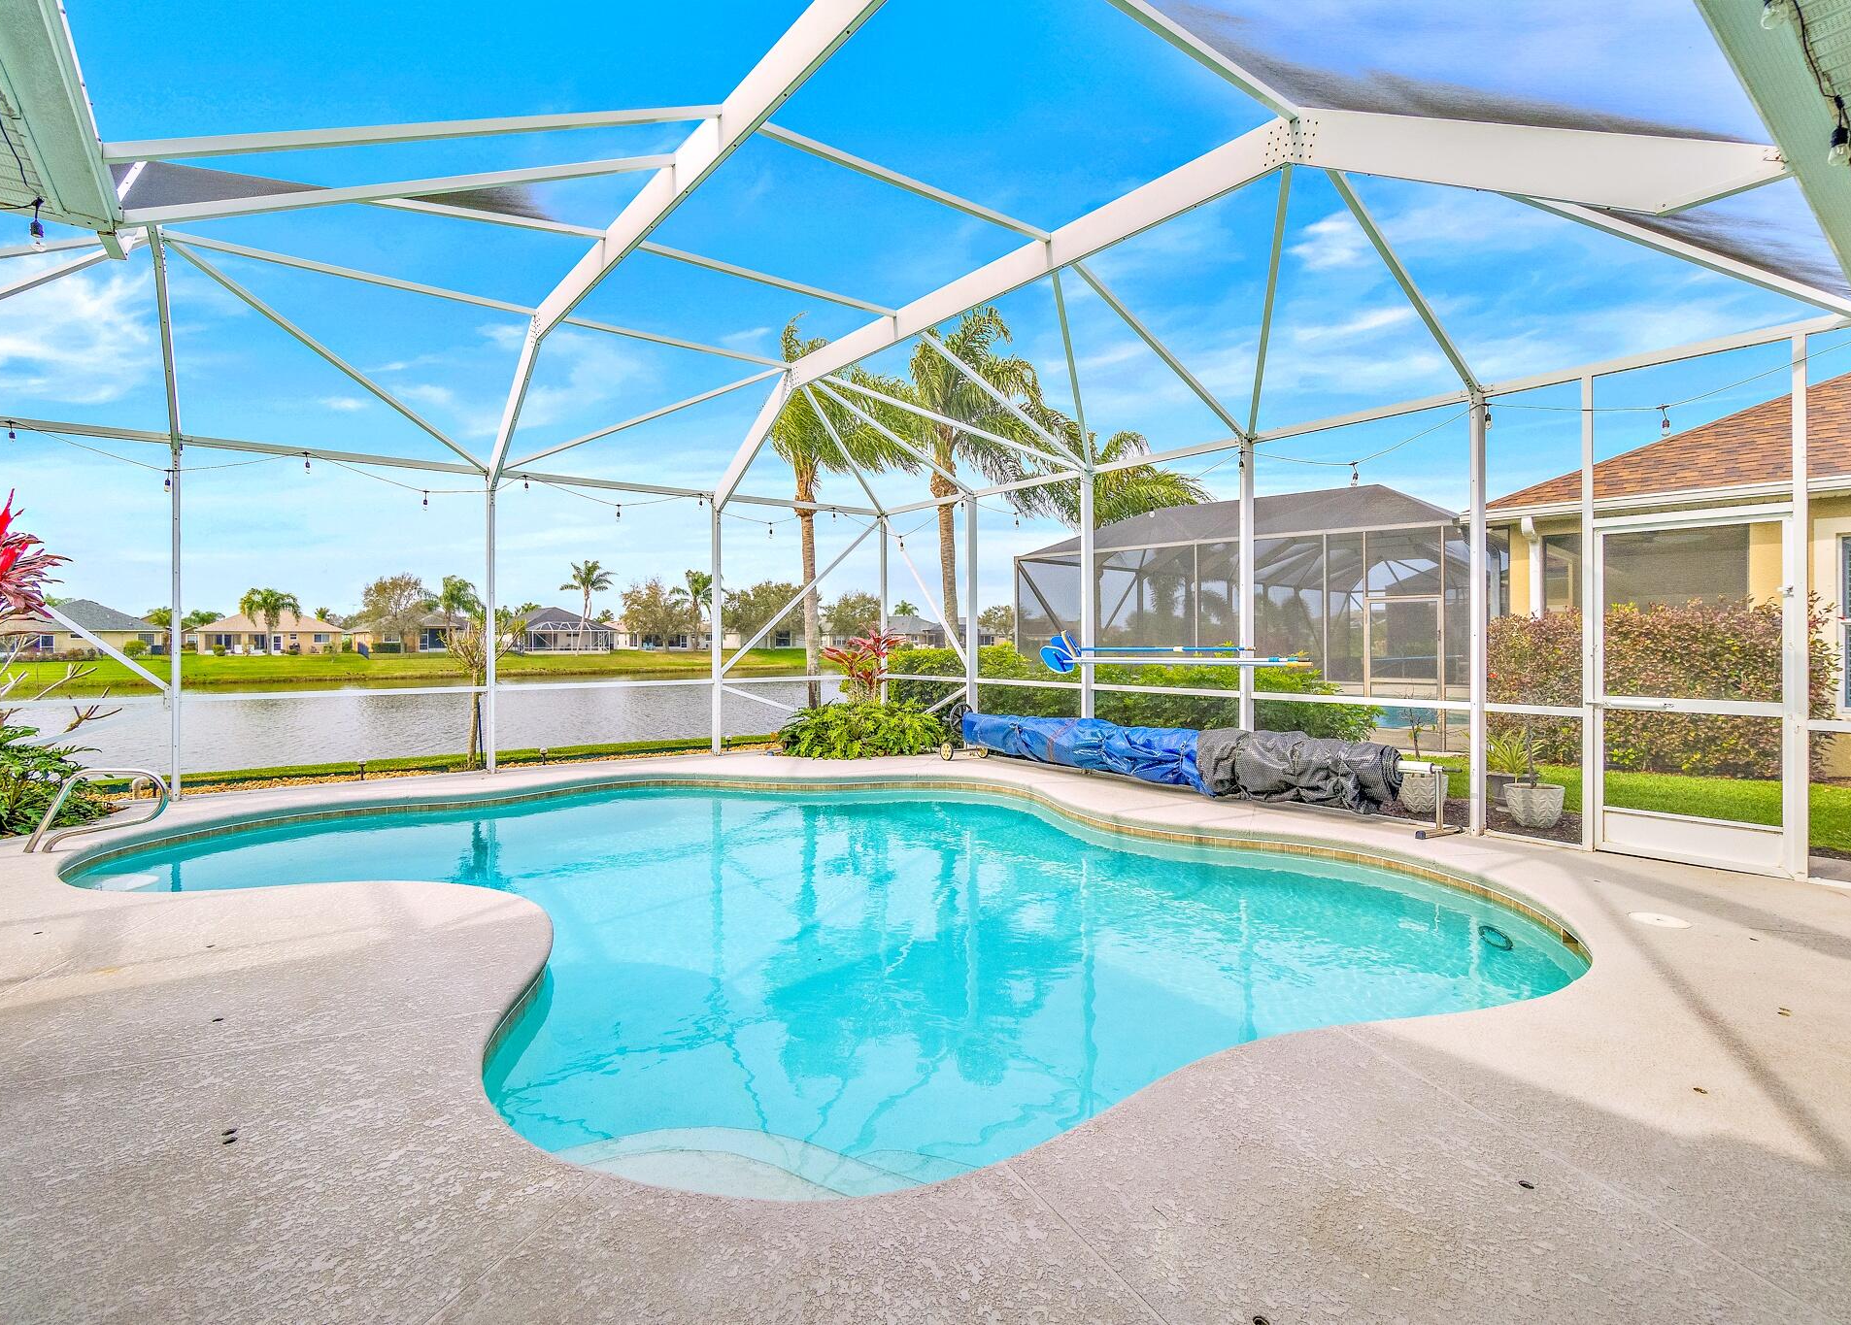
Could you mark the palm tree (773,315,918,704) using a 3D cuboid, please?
[{"bbox_3d":[-1.439,-2.543,15.144,2.800,7.750,2.900,0,1,0],"label":"palm tree"}]

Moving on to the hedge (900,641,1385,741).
[{"bbox_3d":[1.746,0.519,9.828,1.100,1.380,6.485,-1,2,-40],"label":"hedge"}]

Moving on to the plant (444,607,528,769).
[{"bbox_3d":[-4.873,0.313,9.210,0.860,1.820,0.840,0,1,0],"label":"plant"}]

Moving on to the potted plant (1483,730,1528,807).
[{"bbox_3d":[4.994,0.891,7.173,0.530,0.720,0.520,0,1,0],"label":"potted plant"}]

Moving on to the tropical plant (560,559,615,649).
[{"bbox_3d":[-38.191,-6.150,92.881,5.700,10.900,5.600,0,1,0],"label":"tropical plant"}]

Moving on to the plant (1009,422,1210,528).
[{"bbox_3d":[3.966,-1.959,17.959,4.300,6.450,4.000,0,1,0],"label":"plant"}]

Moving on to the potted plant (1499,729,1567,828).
[{"bbox_3d":[4.613,0.881,6.323,0.410,0.780,0.410,0,1,0],"label":"potted plant"}]

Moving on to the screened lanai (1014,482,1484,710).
[{"bbox_3d":[8.457,-0.875,17.607,6.900,3.800,13.000,1,2,40],"label":"screened lanai"}]

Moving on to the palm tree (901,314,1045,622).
[{"bbox_3d":[1.047,-2.501,14.445,2.900,7.600,3.000,0,1,0],"label":"palm tree"}]

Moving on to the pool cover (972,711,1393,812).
[{"bbox_3d":[1.948,0.815,7.842,0.520,0.600,4.689,-1,2,-40],"label":"pool cover"}]

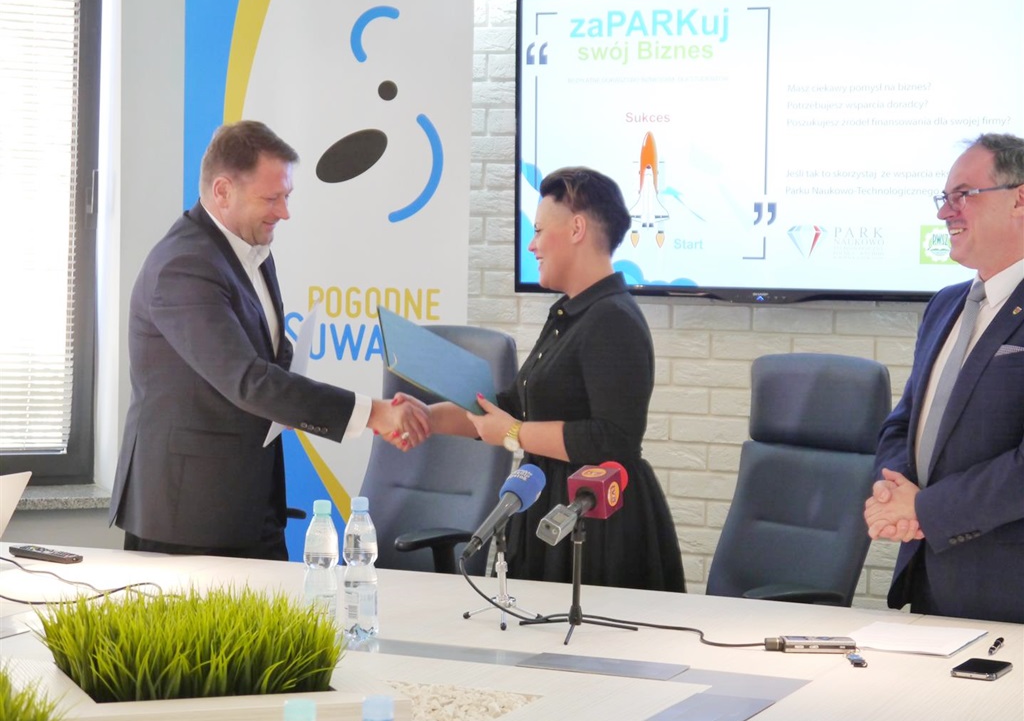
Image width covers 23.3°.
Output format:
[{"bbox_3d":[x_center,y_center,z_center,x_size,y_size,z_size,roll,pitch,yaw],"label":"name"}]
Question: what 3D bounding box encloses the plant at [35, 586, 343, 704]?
[{"bbox_3d":[-0.503,0.453,3.938,0.390,0.140,0.380,0,4,-19],"label":"plant"}]

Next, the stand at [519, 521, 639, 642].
[{"bbox_3d":[0.102,0.381,4.338,0.210,0.200,0.180,2,4,13],"label":"stand"}]

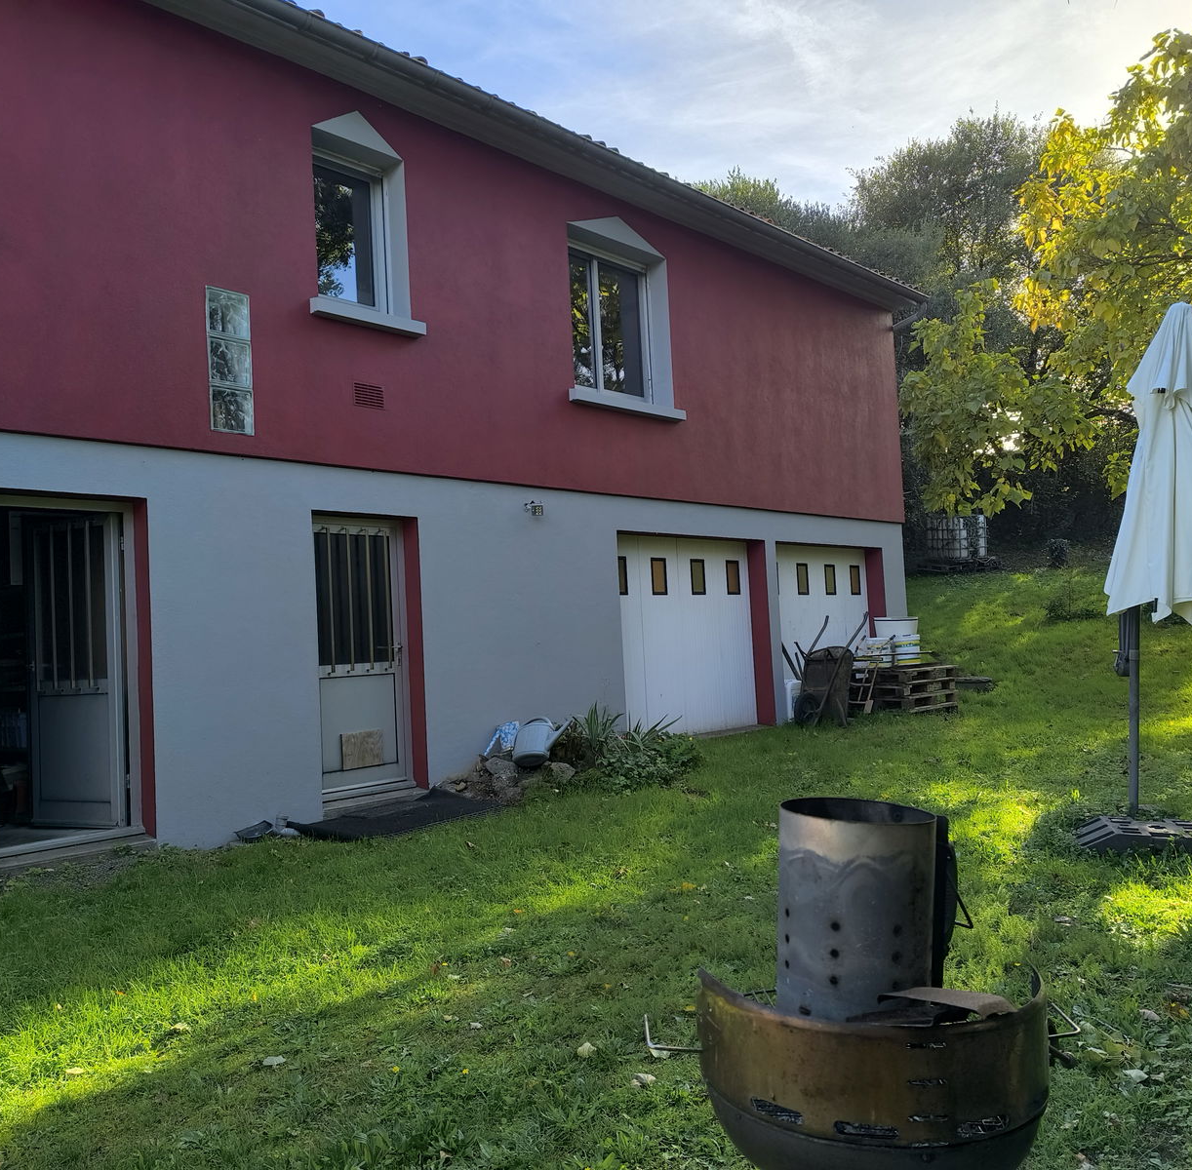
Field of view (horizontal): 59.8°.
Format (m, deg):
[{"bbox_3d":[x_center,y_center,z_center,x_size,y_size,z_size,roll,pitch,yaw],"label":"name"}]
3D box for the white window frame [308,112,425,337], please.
[{"bbox_3d":[-1.766,-2.669,7.638,0.280,1.600,0.980,-5,-4,43],"label":"white window frame"}]

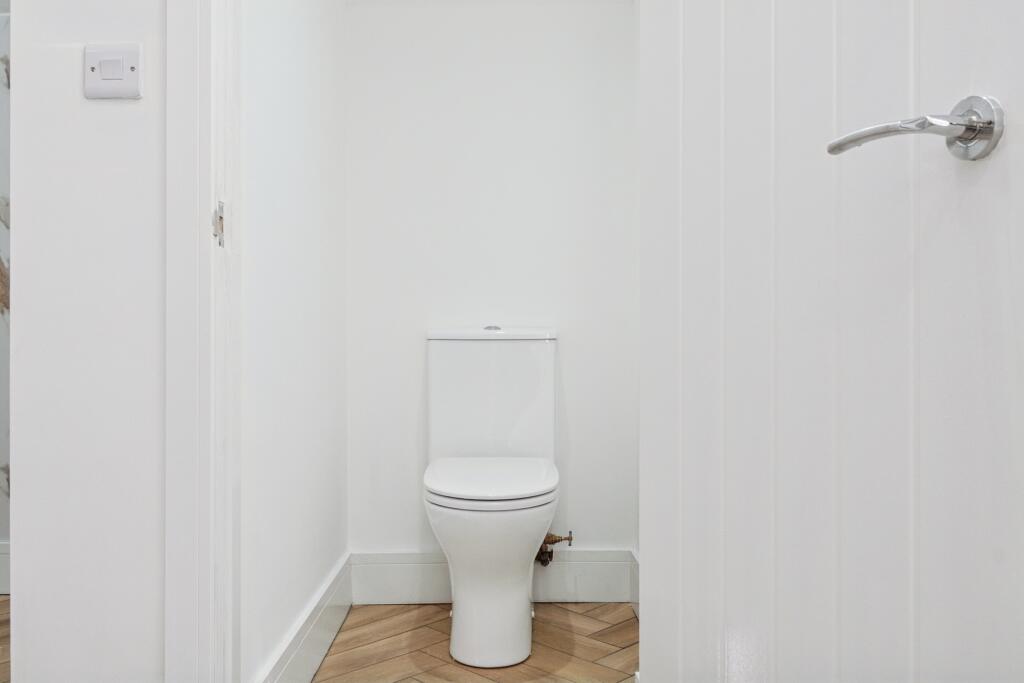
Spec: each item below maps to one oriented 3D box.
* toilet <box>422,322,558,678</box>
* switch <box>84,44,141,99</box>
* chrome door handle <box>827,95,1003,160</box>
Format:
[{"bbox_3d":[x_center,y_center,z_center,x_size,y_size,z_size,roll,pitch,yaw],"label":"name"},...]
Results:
[{"bbox_3d":[-0.060,0.390,2.382,0.378,0.860,0.610,0,0,-1],"label":"toilet"},{"bbox_3d":[-0.609,-0.412,1.303,0.086,0.086,0.012,0,0,-1],"label":"switch"},{"bbox_3d":[0.348,-0.178,0.757,0.060,0.052,0.153,0,0,-18],"label":"chrome door handle"}]

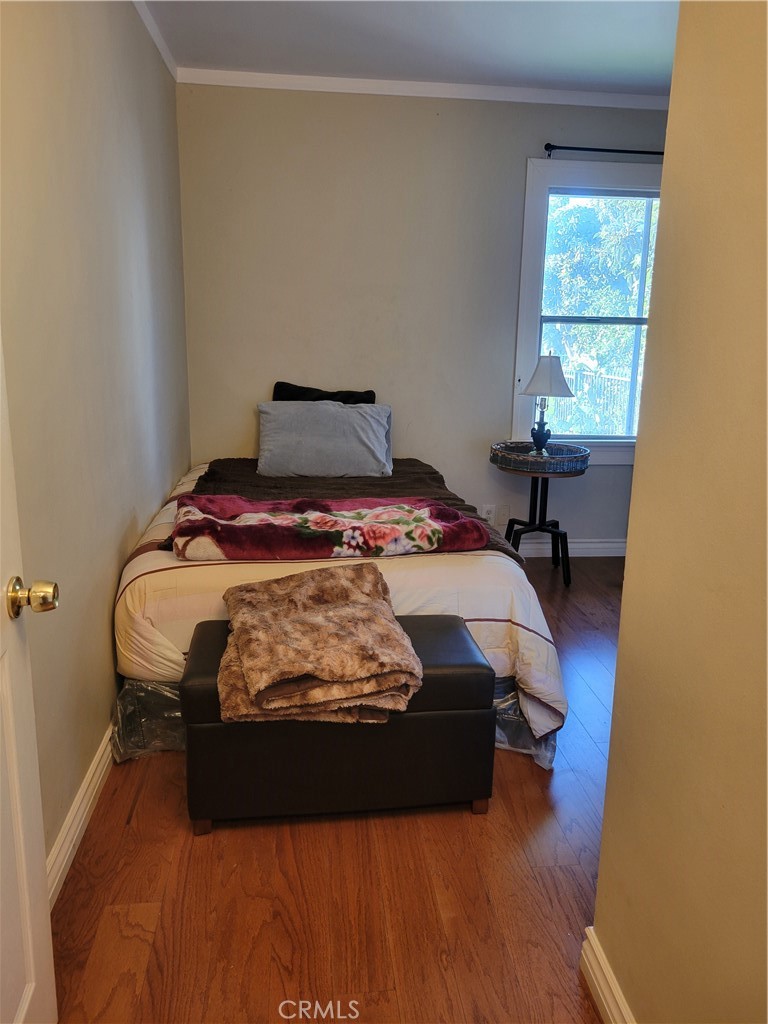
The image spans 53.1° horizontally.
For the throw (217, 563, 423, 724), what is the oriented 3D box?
[{"bbox_3d":[-0.189,0.339,2.108,0.510,0.280,0.470,0,13,-6],"label":"throw"}]

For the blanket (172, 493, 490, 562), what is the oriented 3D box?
[{"bbox_3d":[-0.194,0.038,2.627,1.040,0.110,0.580,-1,13,-8],"label":"blanket"}]

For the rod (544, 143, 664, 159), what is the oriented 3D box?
[{"bbox_3d":[1.377,-1.889,4.067,1.050,0.050,0.070,0,13,-6],"label":"rod"}]

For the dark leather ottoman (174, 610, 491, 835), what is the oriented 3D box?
[{"bbox_3d":[-0.129,0.572,2.173,0.800,0.430,0.420,-1,13,-8],"label":"dark leather ottoman"}]

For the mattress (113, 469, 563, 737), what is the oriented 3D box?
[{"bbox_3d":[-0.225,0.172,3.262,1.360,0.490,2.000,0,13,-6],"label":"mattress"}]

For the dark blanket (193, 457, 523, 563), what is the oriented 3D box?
[{"bbox_3d":[-0.223,-0.034,3.288,1.240,0.130,1.850,0,13,-6],"label":"dark blanket"}]

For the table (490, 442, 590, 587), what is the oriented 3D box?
[{"bbox_3d":[0.825,0.012,4.135,0.540,0.700,0.540,0,13,-6],"label":"table"}]

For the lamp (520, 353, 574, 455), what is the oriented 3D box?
[{"bbox_3d":[0.846,-0.544,4.011,0.300,0.560,0.300,0,13,-6],"label":"lamp"}]

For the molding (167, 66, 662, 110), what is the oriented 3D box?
[{"bbox_3d":[0.333,-2.169,3.945,2.700,0.075,0.050,0,13,-6],"label":"molding"}]

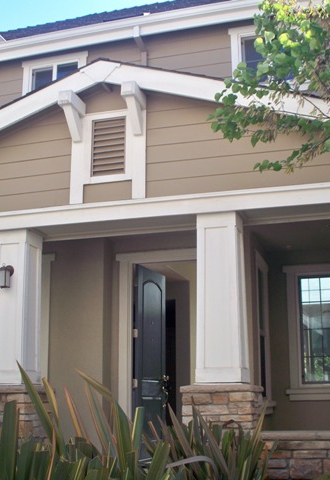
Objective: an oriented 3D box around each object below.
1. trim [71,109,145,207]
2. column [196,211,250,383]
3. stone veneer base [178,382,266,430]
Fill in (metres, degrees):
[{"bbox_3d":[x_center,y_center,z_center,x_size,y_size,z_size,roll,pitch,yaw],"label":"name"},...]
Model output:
[{"bbox_3d":[-0.565,-0.828,6.416,0.797,0.933,0.050,-4,-13,16],"label":"trim"},{"bbox_3d":[0.517,0.542,5.978,0.411,1.533,0.410,-4,-13,16],"label":"column"},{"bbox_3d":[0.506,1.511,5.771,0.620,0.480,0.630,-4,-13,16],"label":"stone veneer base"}]

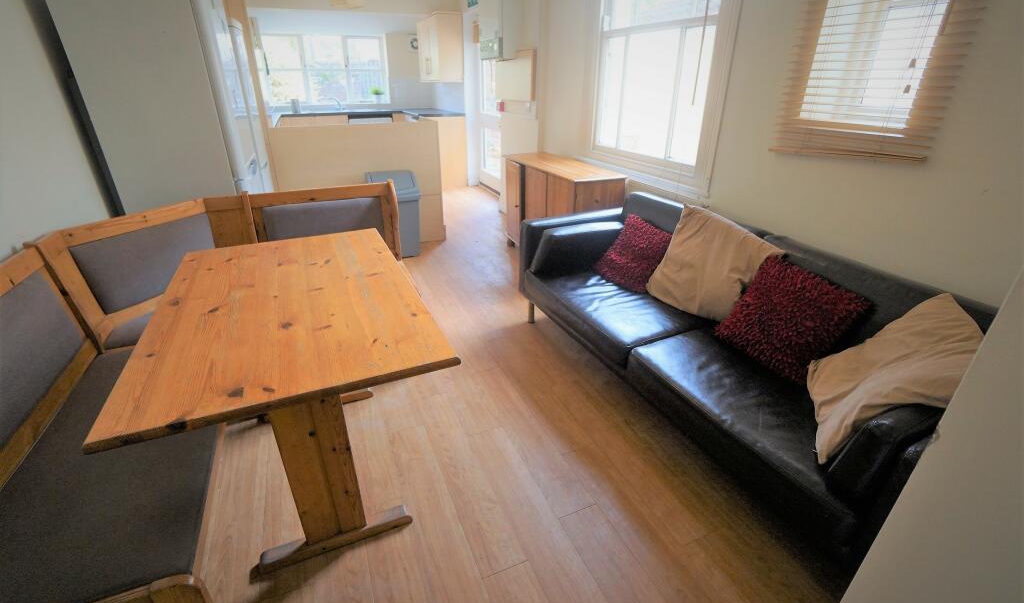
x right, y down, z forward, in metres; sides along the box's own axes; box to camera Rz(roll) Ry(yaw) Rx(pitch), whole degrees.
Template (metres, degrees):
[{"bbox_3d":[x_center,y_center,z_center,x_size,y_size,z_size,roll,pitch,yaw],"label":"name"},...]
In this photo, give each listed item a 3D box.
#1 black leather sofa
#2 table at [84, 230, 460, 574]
[{"bbox_3d":[0.870,0.097,1.974,0.850,0.740,2.050,-12,29,-23],"label":"black leather sofa"},{"bbox_3d":[-0.704,0.297,1.526,0.720,0.730,1.140,-12,29,-23],"label":"table"}]

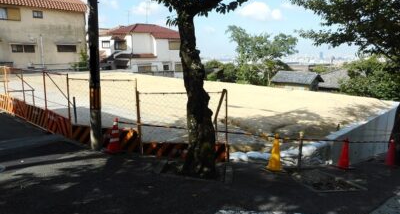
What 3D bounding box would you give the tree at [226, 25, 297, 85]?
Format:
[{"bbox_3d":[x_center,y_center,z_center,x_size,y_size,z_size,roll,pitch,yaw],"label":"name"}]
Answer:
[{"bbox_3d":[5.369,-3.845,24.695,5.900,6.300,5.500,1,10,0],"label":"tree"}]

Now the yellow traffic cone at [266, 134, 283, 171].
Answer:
[{"bbox_3d":[1.425,0.848,5.430,0.330,0.690,0.330,1,10,0],"label":"yellow traffic cone"}]

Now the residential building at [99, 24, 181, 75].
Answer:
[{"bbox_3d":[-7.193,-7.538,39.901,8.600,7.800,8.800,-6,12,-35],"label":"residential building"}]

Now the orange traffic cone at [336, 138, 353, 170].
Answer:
[{"bbox_3d":[3.279,1.039,6.474,0.330,0.690,0.330,1,10,0],"label":"orange traffic cone"}]

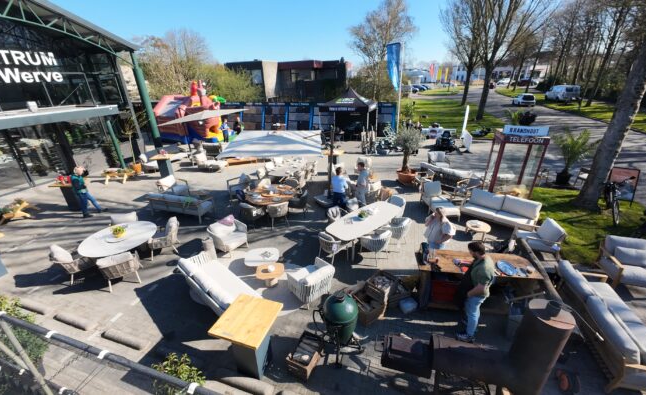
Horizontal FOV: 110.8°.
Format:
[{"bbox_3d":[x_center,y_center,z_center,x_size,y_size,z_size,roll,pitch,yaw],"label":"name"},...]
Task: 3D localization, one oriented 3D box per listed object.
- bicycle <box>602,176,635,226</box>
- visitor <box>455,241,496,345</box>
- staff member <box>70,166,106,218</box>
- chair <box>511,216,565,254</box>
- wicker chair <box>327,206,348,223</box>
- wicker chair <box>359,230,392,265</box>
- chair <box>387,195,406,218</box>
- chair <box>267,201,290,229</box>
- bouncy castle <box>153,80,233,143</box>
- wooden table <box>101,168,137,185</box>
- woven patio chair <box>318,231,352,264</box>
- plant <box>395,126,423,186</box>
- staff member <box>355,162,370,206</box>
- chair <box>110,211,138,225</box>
[{"bbox_3d":[8.863,0.146,6.791,1.750,1.100,0.600,-20,30,-35],"label":"bicycle"},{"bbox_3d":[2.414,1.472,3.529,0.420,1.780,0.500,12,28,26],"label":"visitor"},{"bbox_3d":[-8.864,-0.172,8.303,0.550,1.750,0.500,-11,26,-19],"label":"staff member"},{"bbox_3d":[5.317,1.009,5.607,0.750,0.780,0.740,8,26,18],"label":"chair"},{"bbox_3d":[0.516,0.785,7.289,0.581,0.790,0.552,-21,30,-38],"label":"wicker chair"},{"bbox_3d":[1.238,1.124,5.498,0.620,0.780,0.600,-22,33,-38],"label":"wicker chair"},{"bbox_3d":[2.291,0.466,7.057,0.600,0.780,0.580,-18,28,-31],"label":"chair"},{"bbox_3d":[-1.363,0.450,7.008,0.600,0.800,0.600,-15,28,-27],"label":"chair"},{"bbox_3d":[-10.665,-7.013,18.500,4.400,4.500,4.200,12,26,27],"label":"bouncy castle"},{"bbox_3d":[-9.617,-0.976,10.674,1.250,0.520,0.620,2,25,5],"label":"wooden table"},{"bbox_3d":[0.283,1.312,6.052,0.570,0.800,0.590,-20,30,-38],"label":"woven patio chair"},{"bbox_3d":[3.674,-1.677,9.506,1.000,2.400,1.000,-1,25,0],"label":"plant"},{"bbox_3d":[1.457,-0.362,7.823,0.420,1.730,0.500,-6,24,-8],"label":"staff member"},{"bbox_3d":[-5.847,0.946,6.665,0.660,0.820,0.650,-12,26,-21],"label":"chair"}]

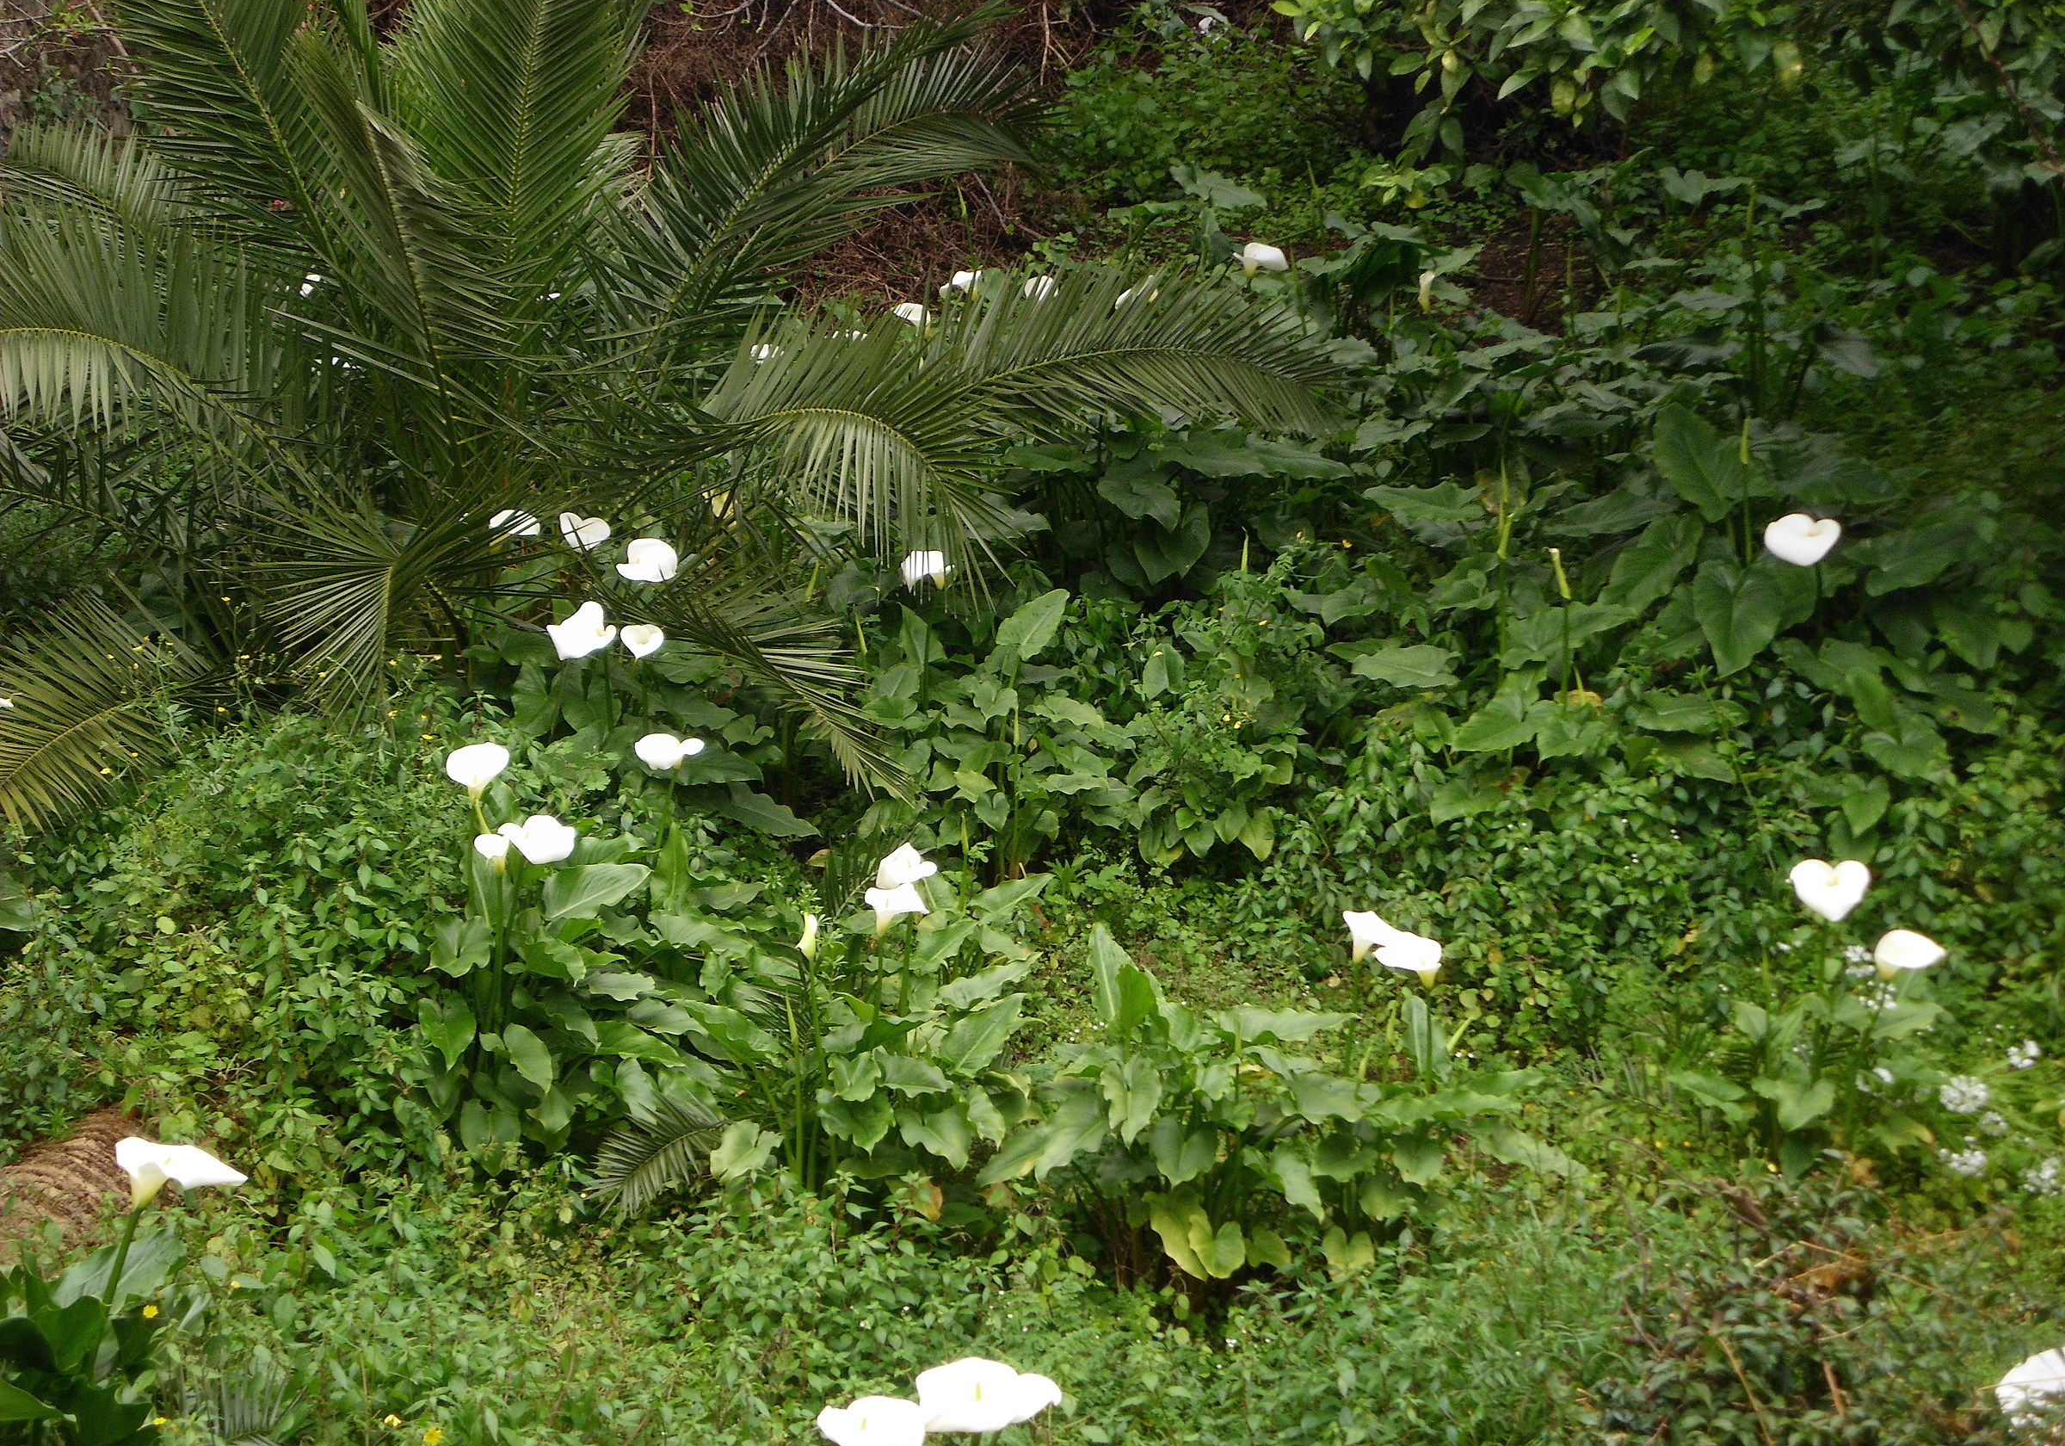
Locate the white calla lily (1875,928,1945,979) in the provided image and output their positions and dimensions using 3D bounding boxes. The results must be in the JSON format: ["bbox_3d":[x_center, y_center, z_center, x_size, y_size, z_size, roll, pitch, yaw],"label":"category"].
[{"bbox_3d":[1.573,0.412,9.300,0.120,0.080,0.110,8,15,34],"label":"white calla lily"}]

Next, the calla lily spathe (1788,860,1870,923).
[{"bbox_3d":[1.431,0.301,9.300,0.145,0.095,0.120,0,12,0],"label":"calla lily spathe"}]

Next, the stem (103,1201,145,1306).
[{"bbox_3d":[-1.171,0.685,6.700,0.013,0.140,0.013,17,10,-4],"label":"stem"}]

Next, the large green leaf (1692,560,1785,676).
[{"bbox_3d":[1.442,-0.214,10.600,0.190,0.215,0.110,-2,12,-10],"label":"large green leaf"}]

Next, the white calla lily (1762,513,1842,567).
[{"bbox_3d":[1.544,-0.365,10.400,0.152,0.088,0.120,2,12,10],"label":"white calla lily"}]

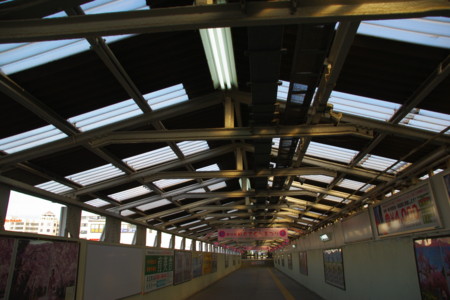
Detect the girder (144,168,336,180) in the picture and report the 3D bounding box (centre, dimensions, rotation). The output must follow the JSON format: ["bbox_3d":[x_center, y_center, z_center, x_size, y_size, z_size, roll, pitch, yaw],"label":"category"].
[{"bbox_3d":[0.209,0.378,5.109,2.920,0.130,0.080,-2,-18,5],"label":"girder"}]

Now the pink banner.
[{"bbox_3d":[1.170,3.538,14.148,2.880,0.480,0.040,-2,-18,5],"label":"pink banner"}]

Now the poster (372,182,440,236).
[{"bbox_3d":[3.164,1.191,6.131,0.050,0.676,2.544,-2,-18,5],"label":"poster"}]

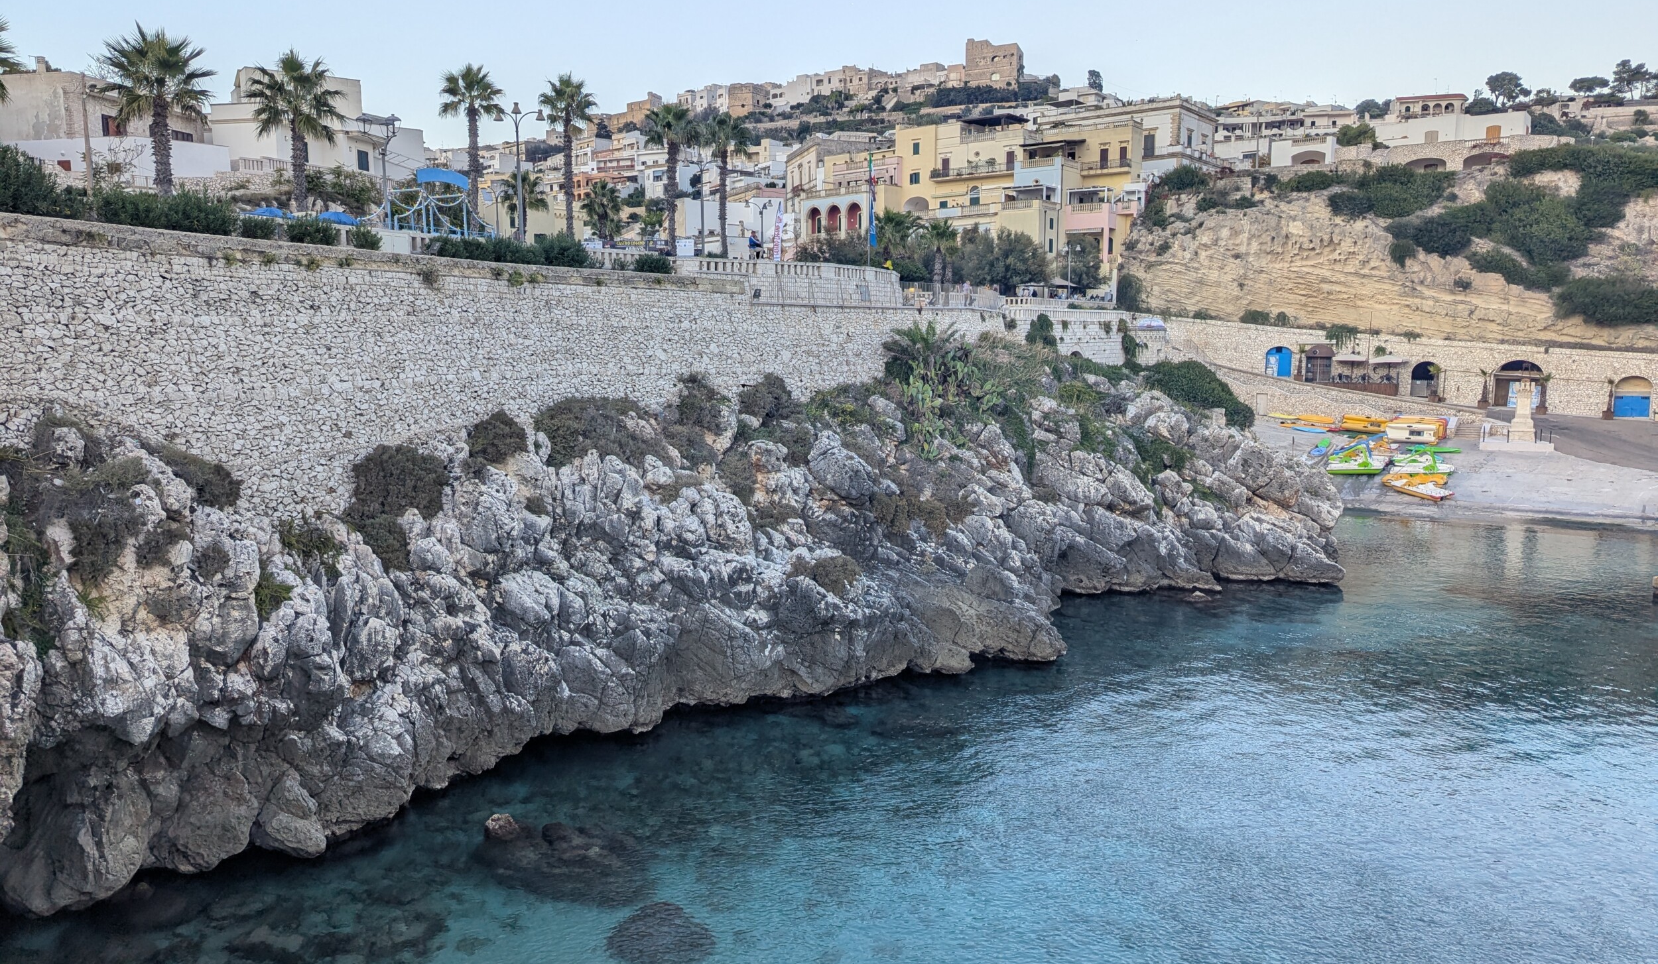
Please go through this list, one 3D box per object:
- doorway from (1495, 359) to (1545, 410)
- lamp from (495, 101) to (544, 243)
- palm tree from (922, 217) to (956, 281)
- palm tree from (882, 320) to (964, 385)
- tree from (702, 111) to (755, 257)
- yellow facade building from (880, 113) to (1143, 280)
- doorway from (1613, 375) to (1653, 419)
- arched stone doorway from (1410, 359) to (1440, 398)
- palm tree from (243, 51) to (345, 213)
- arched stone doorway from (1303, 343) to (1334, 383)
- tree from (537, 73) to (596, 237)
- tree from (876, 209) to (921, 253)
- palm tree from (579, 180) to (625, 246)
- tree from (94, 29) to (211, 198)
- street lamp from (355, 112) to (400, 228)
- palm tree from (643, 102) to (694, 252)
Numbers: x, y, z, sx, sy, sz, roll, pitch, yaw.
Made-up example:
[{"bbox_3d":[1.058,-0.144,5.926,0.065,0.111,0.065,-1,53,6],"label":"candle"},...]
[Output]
[{"bbox_3d":[54.436,-7.677,90.832,3.500,3.860,0.700,2,9,17],"label":"doorway"},{"bbox_3d":[-13.452,-12.987,50.489,2.100,7.100,1.900,0,8,0],"label":"lamp"},{"bbox_3d":[8.227,-16.571,86.002,2.600,6.080,2.600,0,9,0],"label":"palm tree"},{"bbox_3d":[5.348,-7.303,66.001,4.400,3.840,4.400,0,9,0],"label":"palm tree"},{"bbox_3d":[-5.798,-16.585,66.640,3.100,9.300,3.100,0,8,0],"label":"tree"},{"bbox_3d":[19.781,-29.372,126.015,27.000,18.690,12.000,6,11,36],"label":"yellow facade building"},{"bbox_3d":[61.586,-6.471,88.285,2.500,3.270,0.600,2,9,17],"label":"doorway"},{"bbox_3d":[48.282,-8.380,93.284,2.250,2.970,0.600,2,9,17],"label":"arched stone doorway"},{"bbox_3d":[-22.596,-14.065,49.051,4.200,8.000,4.200,0,8,0],"label":"palm tree"},{"bbox_3d":[40.423,-9.847,95.220,2.400,3.200,0.700,3,9,23],"label":"arched stone doorway"},{"bbox_3d":[-13.787,-16.773,60.507,3.000,9.080,3.000,0,9,0],"label":"tree"},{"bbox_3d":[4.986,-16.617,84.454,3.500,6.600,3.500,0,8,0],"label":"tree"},{"bbox_3d":[-14.593,-16.179,74.441,2.700,6.400,2.700,0,8,0],"label":"palm tree"},{"bbox_3d":[-20.794,-11.228,35.505,3.200,5.430,3.200,0,9,0],"label":"tree"},{"bbox_3d":[-18.073,-11.944,46.385,1.750,5.600,1.400,0,8,0],"label":"street lamp"},{"bbox_3d":[-9.173,-17.101,66.007,2.900,9.030,2.900,0,9,0],"label":"palm tree"}]

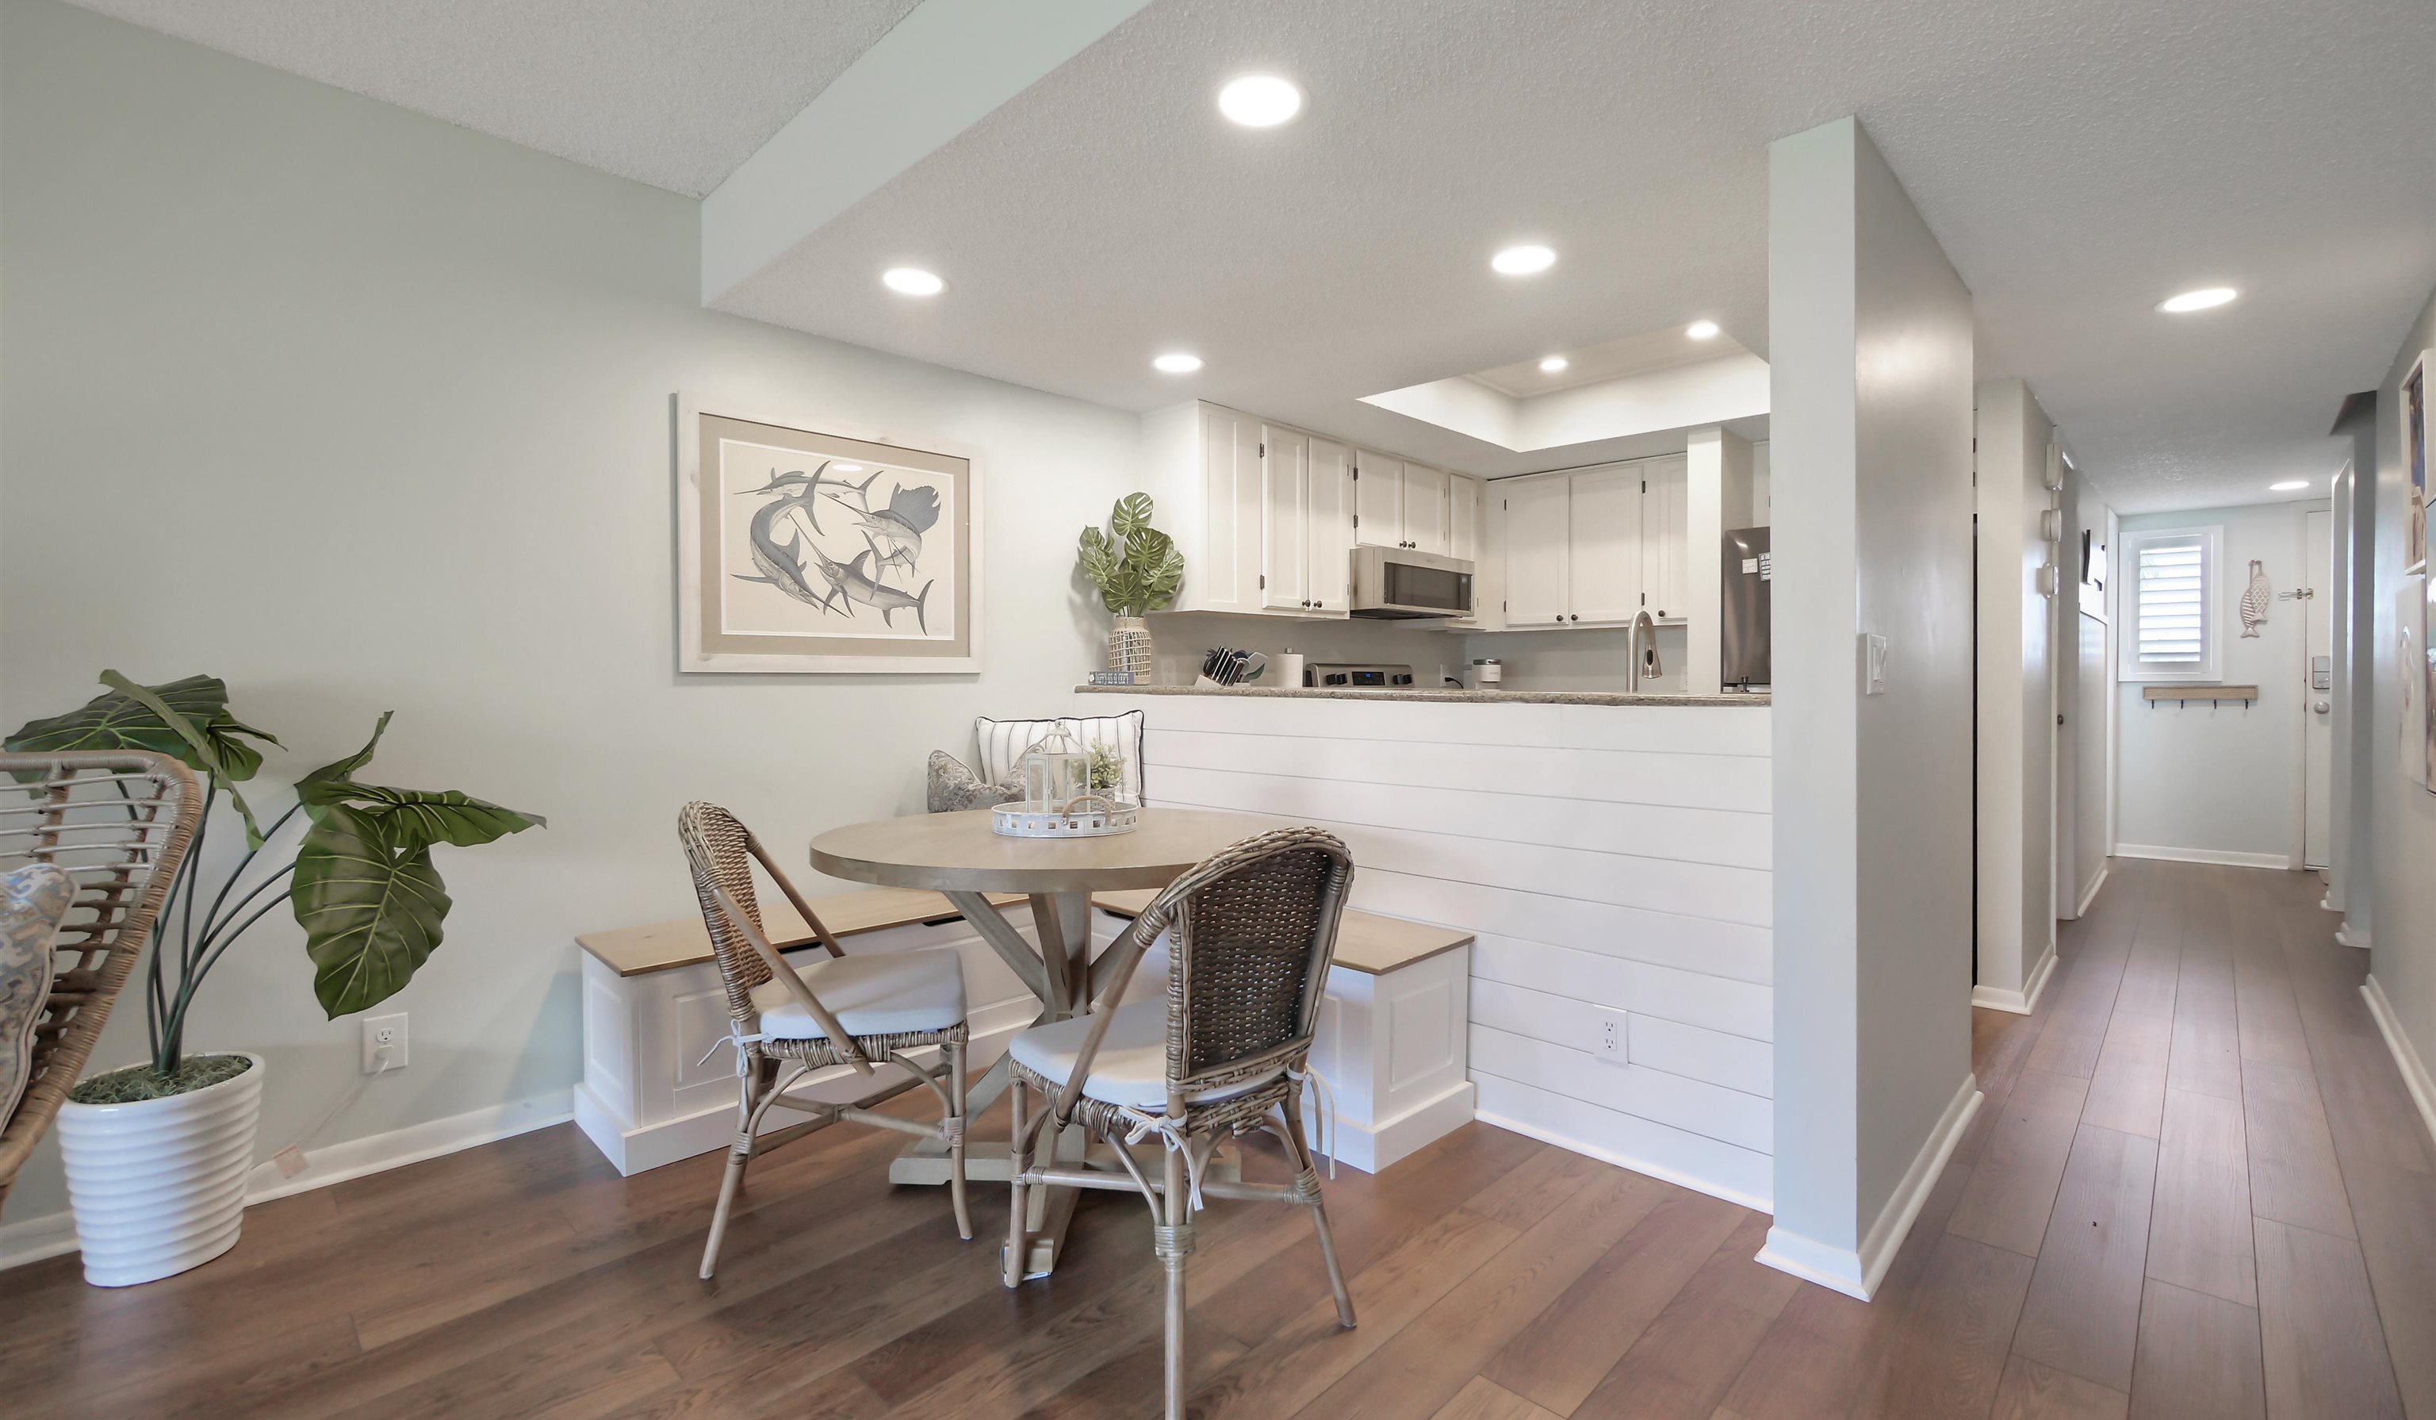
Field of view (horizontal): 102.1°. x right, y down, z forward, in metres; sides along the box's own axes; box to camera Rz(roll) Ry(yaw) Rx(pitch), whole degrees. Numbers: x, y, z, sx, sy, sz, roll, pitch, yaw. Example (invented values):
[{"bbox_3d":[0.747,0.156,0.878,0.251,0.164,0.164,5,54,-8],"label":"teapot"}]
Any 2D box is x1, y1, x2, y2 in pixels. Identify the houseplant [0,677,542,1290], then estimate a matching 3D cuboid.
[{"bbox_3d":[-1.802,0.497,1.991,0.820,1.130,0.580,-2,2,-45],"label":"houseplant"}]

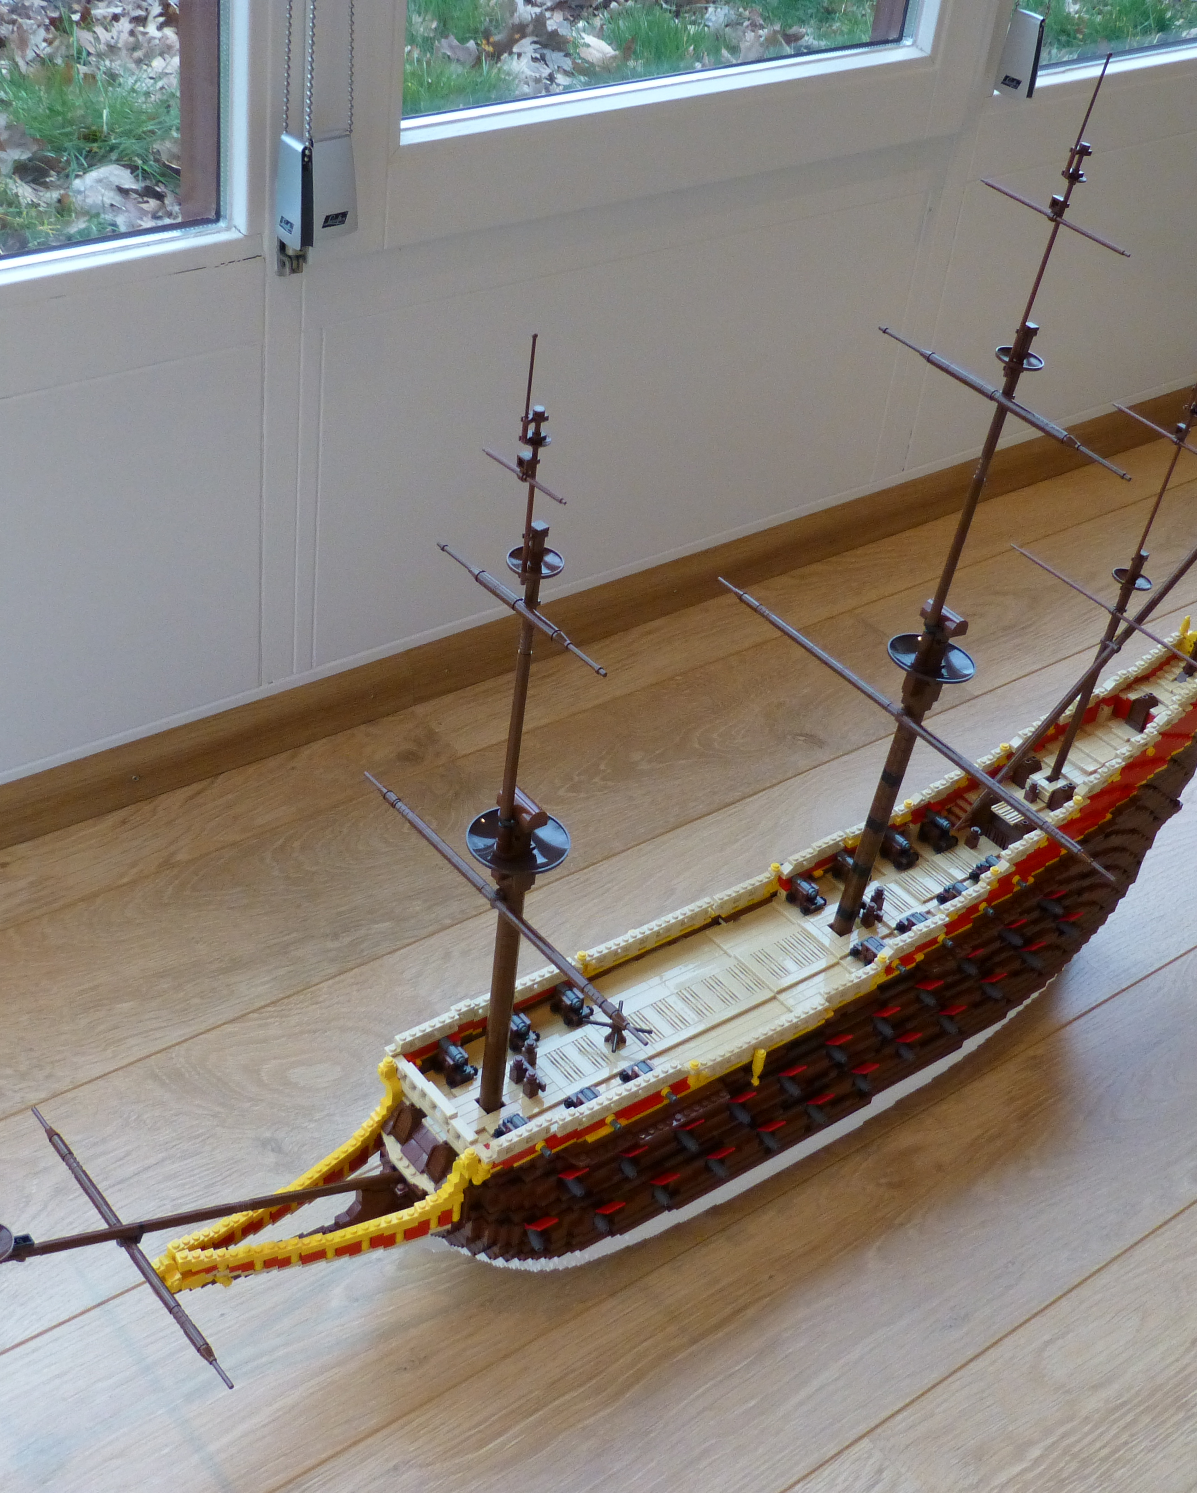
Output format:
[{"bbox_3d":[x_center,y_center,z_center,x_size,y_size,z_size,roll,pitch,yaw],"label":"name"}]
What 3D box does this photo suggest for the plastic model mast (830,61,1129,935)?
[{"bbox_3d":[0.245,-0.131,1.332,0.066,0.674,0.216,-17,43,-35],"label":"plastic model mast"}]

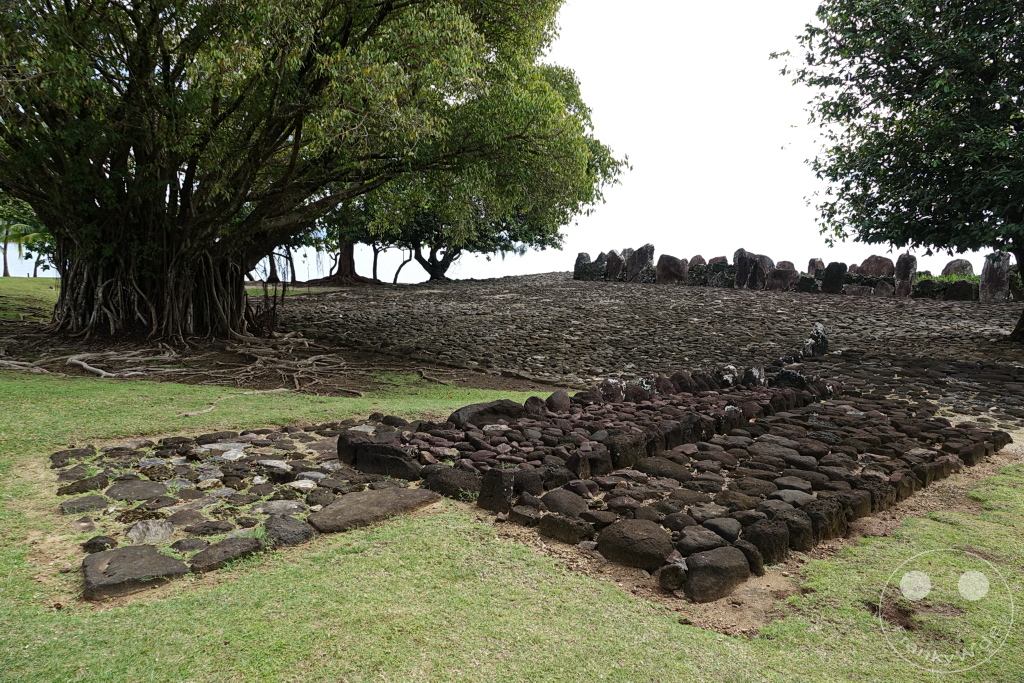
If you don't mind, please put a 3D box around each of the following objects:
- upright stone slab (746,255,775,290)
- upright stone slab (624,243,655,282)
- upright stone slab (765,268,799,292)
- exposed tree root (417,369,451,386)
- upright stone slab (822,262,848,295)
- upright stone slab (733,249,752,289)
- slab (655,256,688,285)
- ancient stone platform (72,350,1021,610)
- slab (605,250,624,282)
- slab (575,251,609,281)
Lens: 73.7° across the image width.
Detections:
[{"bbox_3d":[7.398,-2.074,20.337,0.350,1.012,0.665,-8,11,-37],"label":"upright stone slab"},{"bbox_3d":[4.486,-2.782,24.071,0.350,1.390,1.066,-8,11,-37],"label":"upright stone slab"},{"bbox_3d":[7.820,-1.798,19.827,0.350,0.605,0.835,-8,11,-37],"label":"upright stone slab"},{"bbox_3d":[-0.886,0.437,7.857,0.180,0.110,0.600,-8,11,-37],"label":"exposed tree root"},{"bbox_3d":[8.760,-1.727,18.552,0.300,0.814,0.576,-8,11,-37],"label":"upright stone slab"},{"bbox_3d":[7.013,-2.225,20.779,0.300,1.192,0.449,-8,11,-37],"label":"upright stone slab"},{"bbox_3d":[5.366,-2.428,23.009,0.400,0.979,1.095,-8,11,-37],"label":"slab"},{"bbox_3d":[0.333,0.659,5.528,6.600,0.360,4.641,-8,11,-37],"label":"ancient stone platform"},{"bbox_3d":[3.750,-2.769,25.006,0.300,1.108,0.711,-8,11,-37],"label":"slab"},{"bbox_3d":[3.021,-2.869,26.038,0.400,1.022,1.434,-8,11,-37],"label":"slab"}]

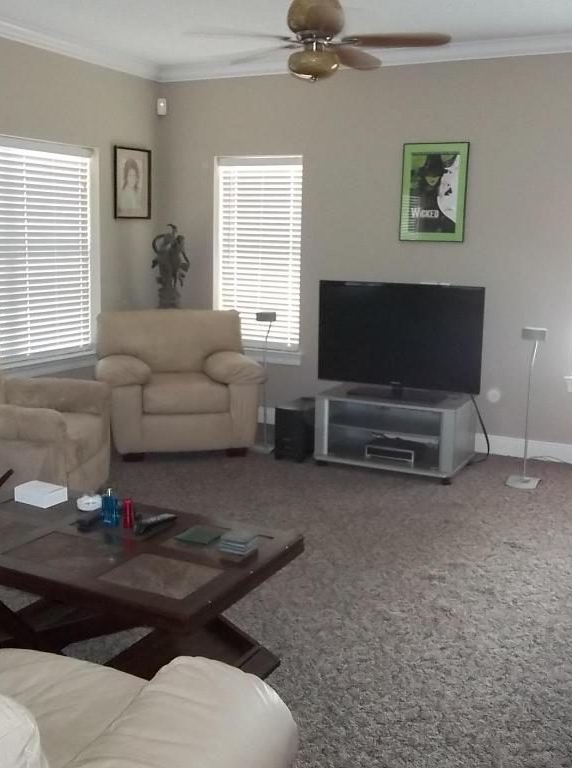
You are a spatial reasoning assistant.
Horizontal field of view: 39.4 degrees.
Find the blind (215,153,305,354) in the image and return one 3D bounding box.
[{"bbox_3d":[-0.212,-1.021,6.252,0.741,1.453,0.068,6,12,24],"label":"blind"}]

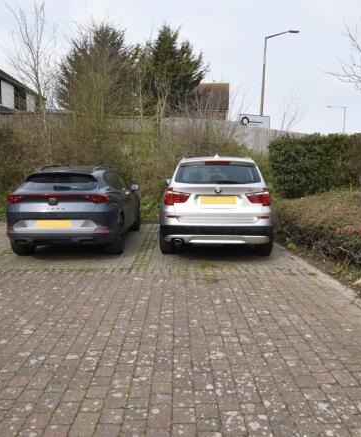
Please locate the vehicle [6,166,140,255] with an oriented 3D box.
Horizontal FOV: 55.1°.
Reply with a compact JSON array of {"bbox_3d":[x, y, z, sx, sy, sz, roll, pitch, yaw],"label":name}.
[{"bbox_3d":[-1.910,-0.320,7.360,1.900,1.520,4.450,0,6,-1],"label":"vehicle"}]

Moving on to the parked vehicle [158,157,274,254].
[{"bbox_3d":[0.660,-0.380,7.300,1.920,1.670,4.640,1,6,3],"label":"parked vehicle"}]

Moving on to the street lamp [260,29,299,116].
[{"bbox_3d":[5.800,-6.600,20.400,2.300,8.500,0.330,-1,6,-16],"label":"street lamp"}]

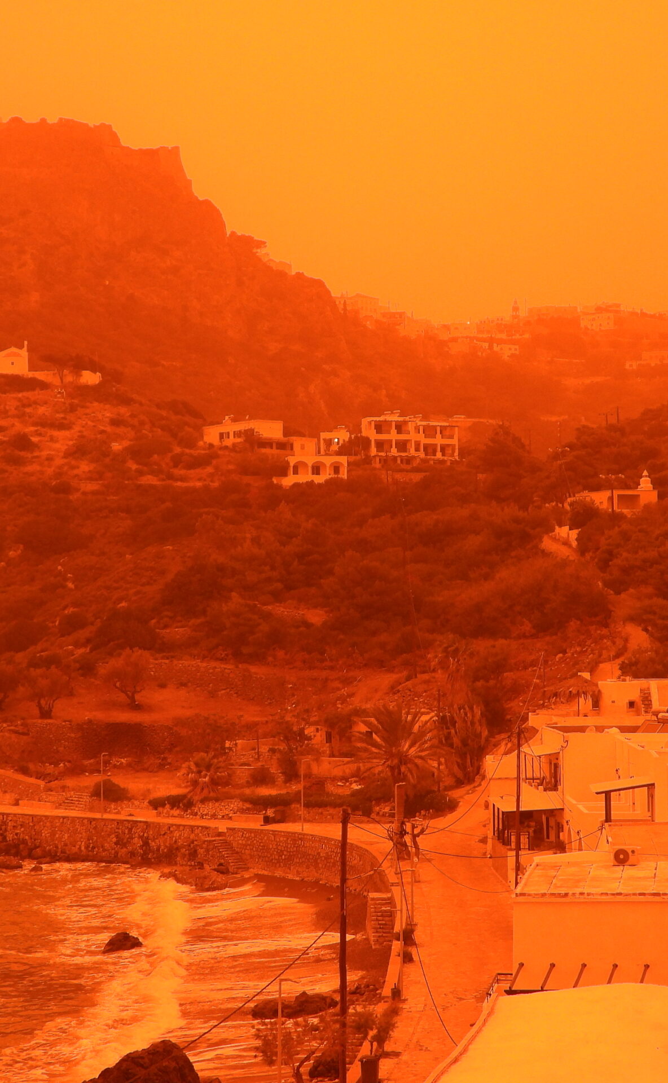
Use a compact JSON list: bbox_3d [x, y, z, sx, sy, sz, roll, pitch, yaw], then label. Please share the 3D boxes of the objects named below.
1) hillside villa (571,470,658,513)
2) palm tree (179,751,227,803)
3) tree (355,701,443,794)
[{"bbox_3d":[32.600,-5.500,243.000,6.600,5.000,8.600,0,-1,-20],"label":"hillside villa"},{"bbox_3d":[-9.580,17.310,152.000,3.500,3.900,3.500,0,-1,0],"label":"palm tree"},{"bbox_3d":[4.540,14.610,146.000,6.200,6.900,6.200,0,-1,0],"label":"tree"}]

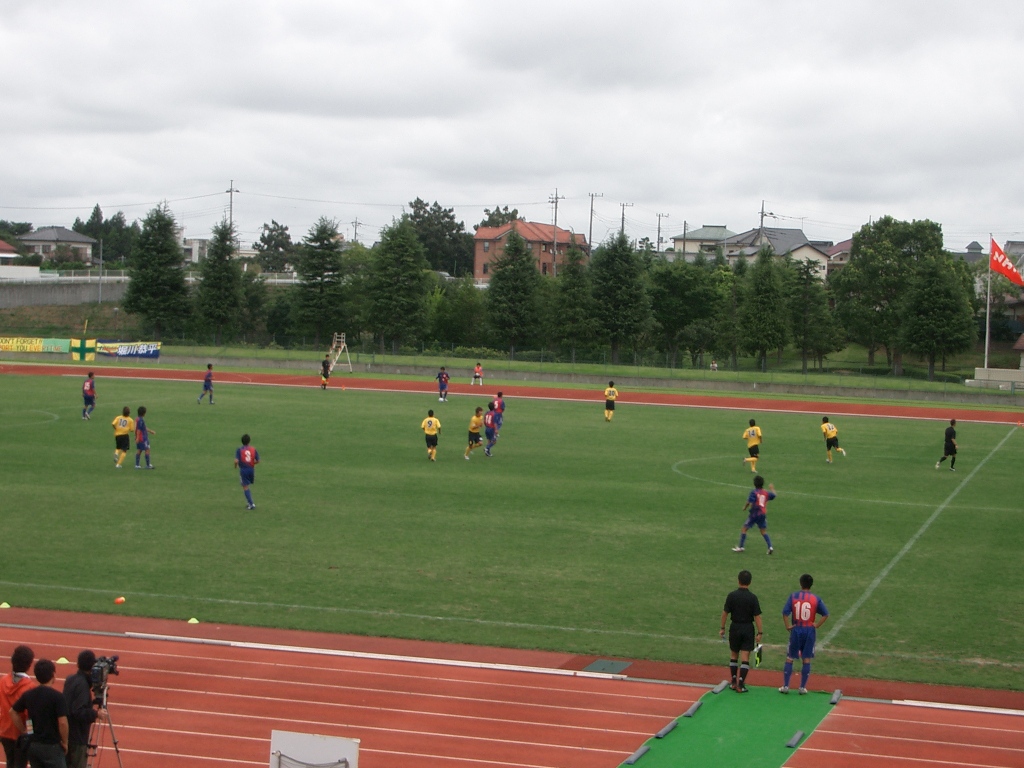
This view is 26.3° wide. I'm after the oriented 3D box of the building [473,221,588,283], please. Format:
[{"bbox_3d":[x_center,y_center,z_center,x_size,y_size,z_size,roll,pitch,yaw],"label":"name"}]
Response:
[{"bbox_3d":[2.605,-16.340,277.271,9.091,8.000,22.000,3,3,15],"label":"building"}]

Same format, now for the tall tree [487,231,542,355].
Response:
[{"bbox_3d":[0.160,-5.841,140.500,3.700,8.300,3.700,2,3,0],"label":"tall tree"}]

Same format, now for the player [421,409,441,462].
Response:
[{"bbox_3d":[-2.515,1.603,67.800,0.580,1.600,0.500,2,2,-1],"label":"player"}]

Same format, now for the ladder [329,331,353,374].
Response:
[{"bbox_3d":[-10.273,-1.820,128.500,1.600,2.400,0.900,0,4,-45],"label":"ladder"}]

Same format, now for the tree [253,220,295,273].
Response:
[{"bbox_3d":[-27.969,-15.545,257.830,5.200,7.413,5.000,3,3,15],"label":"tree"}]

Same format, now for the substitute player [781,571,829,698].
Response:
[{"bbox_3d":[4.166,3.554,31.122,0.660,1.690,0.420,2,3,6],"label":"substitute player"}]

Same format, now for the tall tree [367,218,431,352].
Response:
[{"bbox_3d":[-6.958,-6.229,137.162,4.040,8.645,4.040,2,3,0],"label":"tall tree"}]

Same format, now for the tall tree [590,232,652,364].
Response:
[{"bbox_3d":[6.672,-5.234,134.000,3.900,7.980,3.900,3,3,15],"label":"tall tree"}]

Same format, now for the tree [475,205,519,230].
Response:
[{"bbox_3d":[-1.888,-18.032,285.000,6.500,10.500,6.500,3,3,15],"label":"tree"}]

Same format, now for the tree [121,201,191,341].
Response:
[{"bbox_3d":[-23.840,-7.521,147.000,4.600,9.334,4.600,2,3,-9],"label":"tree"}]

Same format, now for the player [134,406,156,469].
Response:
[{"bbox_3d":[-10.331,1.500,61.704,0.480,1.769,0.520,1,3,-26],"label":"player"}]

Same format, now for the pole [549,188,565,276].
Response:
[{"bbox_3d":[4.981,-16.285,245.000,1.750,11.200,0.600,2,3,0],"label":"pole"}]

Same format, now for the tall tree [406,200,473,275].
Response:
[{"bbox_3d":[-9.179,-18.748,285.000,9.600,11.000,9.200,2,3,0],"label":"tall tree"}]

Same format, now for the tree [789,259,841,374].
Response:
[{"bbox_3d":[18.202,-4.055,131.500,3.200,6.870,3.200,3,3,15],"label":"tree"}]

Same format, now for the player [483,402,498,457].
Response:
[{"bbox_3d":[-0.696,1.474,70.900,0.520,1.680,0.580,4,3,30],"label":"player"}]

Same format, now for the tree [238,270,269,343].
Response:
[{"bbox_3d":[-17.308,-5.102,146.000,2.300,4.900,2.300,2,3,0],"label":"tree"}]

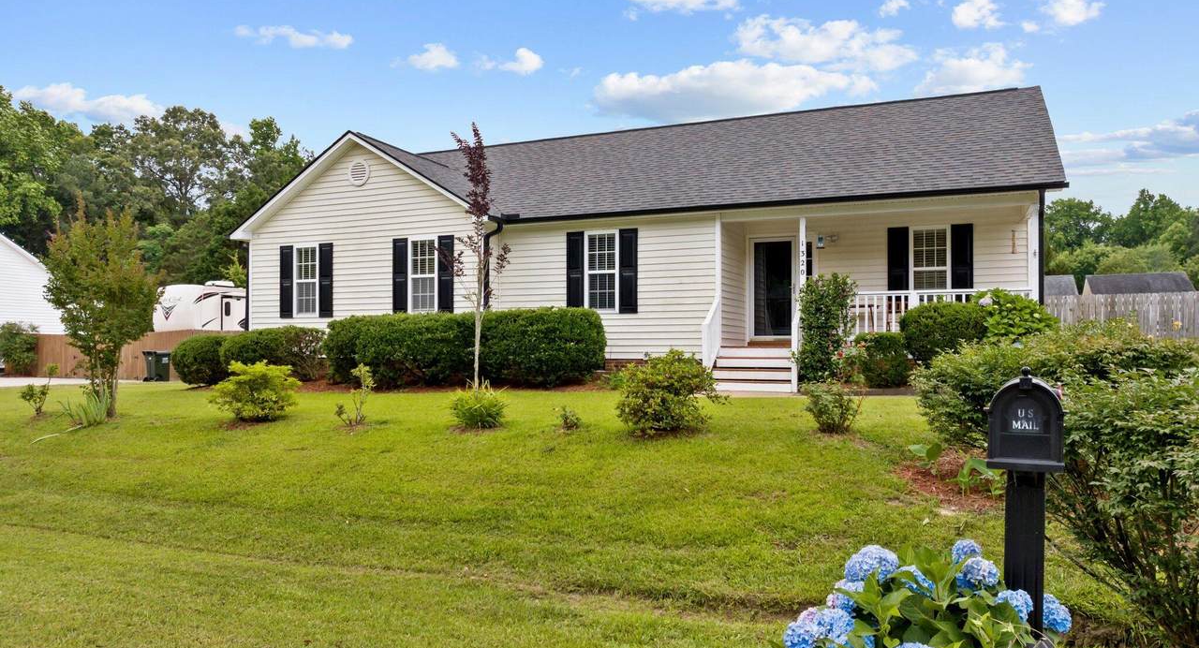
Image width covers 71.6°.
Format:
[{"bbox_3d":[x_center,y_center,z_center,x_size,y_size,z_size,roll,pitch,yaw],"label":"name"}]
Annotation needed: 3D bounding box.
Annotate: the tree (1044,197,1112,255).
[{"bbox_3d":[40.060,-3.986,70.000,7.000,13.800,7.000,0,-1,0],"label":"tree"}]

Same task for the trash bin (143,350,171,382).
[{"bbox_3d":[-15.718,1.497,29.500,0.660,1.100,0.780,-1,-2,23],"label":"trash bin"}]

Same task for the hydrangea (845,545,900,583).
[{"bbox_3d":[0.845,0.743,2.570,0.170,0.130,0.160,-1,-2,23],"label":"hydrangea"}]

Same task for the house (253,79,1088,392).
[{"bbox_3d":[1.287,-1.709,19.476,16.000,6.050,9.900,-1,-2,24],"label":"house"}]

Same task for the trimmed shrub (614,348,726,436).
[{"bbox_3d":[0.764,0.744,9.100,1.150,0.930,1.100,0,-2,0],"label":"trimmed shrub"}]

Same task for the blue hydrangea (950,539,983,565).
[{"bbox_3d":[1.157,0.722,2.620,0.105,0.095,0.105,0,-1,0],"label":"blue hydrangea"}]

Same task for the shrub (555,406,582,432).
[{"bbox_3d":[-0.397,1.202,10.500,0.330,0.330,0.320,0,-1,0],"label":"shrub"}]

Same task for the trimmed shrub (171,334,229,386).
[{"bbox_3d":[-8.388,0.755,17.400,1.220,1.060,1.200,0,-1,0],"label":"trimmed shrub"}]

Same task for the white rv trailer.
[{"bbox_3d":[-14.700,0.360,37.800,2.500,3.900,11.000,-1,-2,23],"label":"white rv trailer"}]

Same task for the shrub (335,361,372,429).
[{"bbox_3d":[-3.019,0.880,10.200,0.450,0.780,0.420,-1,-2,23],"label":"shrub"}]

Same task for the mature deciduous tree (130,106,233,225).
[{"bbox_3d":[-27.189,-5.694,54.000,7.400,17.000,7.200,0,-1,0],"label":"mature deciduous tree"}]

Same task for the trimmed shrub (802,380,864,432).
[{"bbox_3d":[2.448,0.868,8.700,0.620,0.560,0.600,-1,-2,23],"label":"trimmed shrub"}]

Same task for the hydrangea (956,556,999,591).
[{"bbox_3d":[1.160,0.766,2.550,0.135,0.115,0.135,-1,-2,23],"label":"hydrangea"}]

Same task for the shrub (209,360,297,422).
[{"bbox_3d":[-5.236,1.030,12.600,1.320,0.940,1.250,0,-1,0],"label":"shrub"}]

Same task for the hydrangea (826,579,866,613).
[{"bbox_3d":[0.743,0.819,2.500,0.125,0.115,0.125,0,-1,0],"label":"hydrangea"}]

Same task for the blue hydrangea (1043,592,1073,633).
[{"bbox_3d":[1.519,0.970,2.780,0.140,0.135,0.140,-1,-2,23],"label":"blue hydrangea"}]

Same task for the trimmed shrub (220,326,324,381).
[{"bbox_3d":[-6.779,0.630,17.200,2.200,1.200,1.300,-1,-2,23],"label":"trimmed shrub"}]

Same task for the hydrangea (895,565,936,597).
[{"bbox_3d":[0.968,0.792,2.550,0.135,0.110,0.130,0,-1,0],"label":"hydrangea"}]

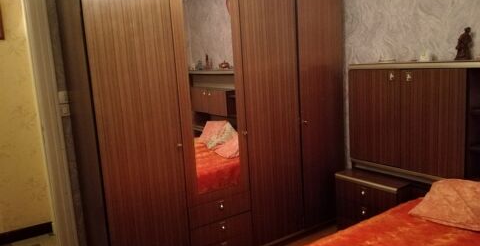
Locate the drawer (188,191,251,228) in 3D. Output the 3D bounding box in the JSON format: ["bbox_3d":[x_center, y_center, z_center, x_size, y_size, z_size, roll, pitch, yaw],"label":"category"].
[{"bbox_3d":[-0.236,0.564,2.685,0.482,0.147,0.400,-10,11,-33],"label":"drawer"}]

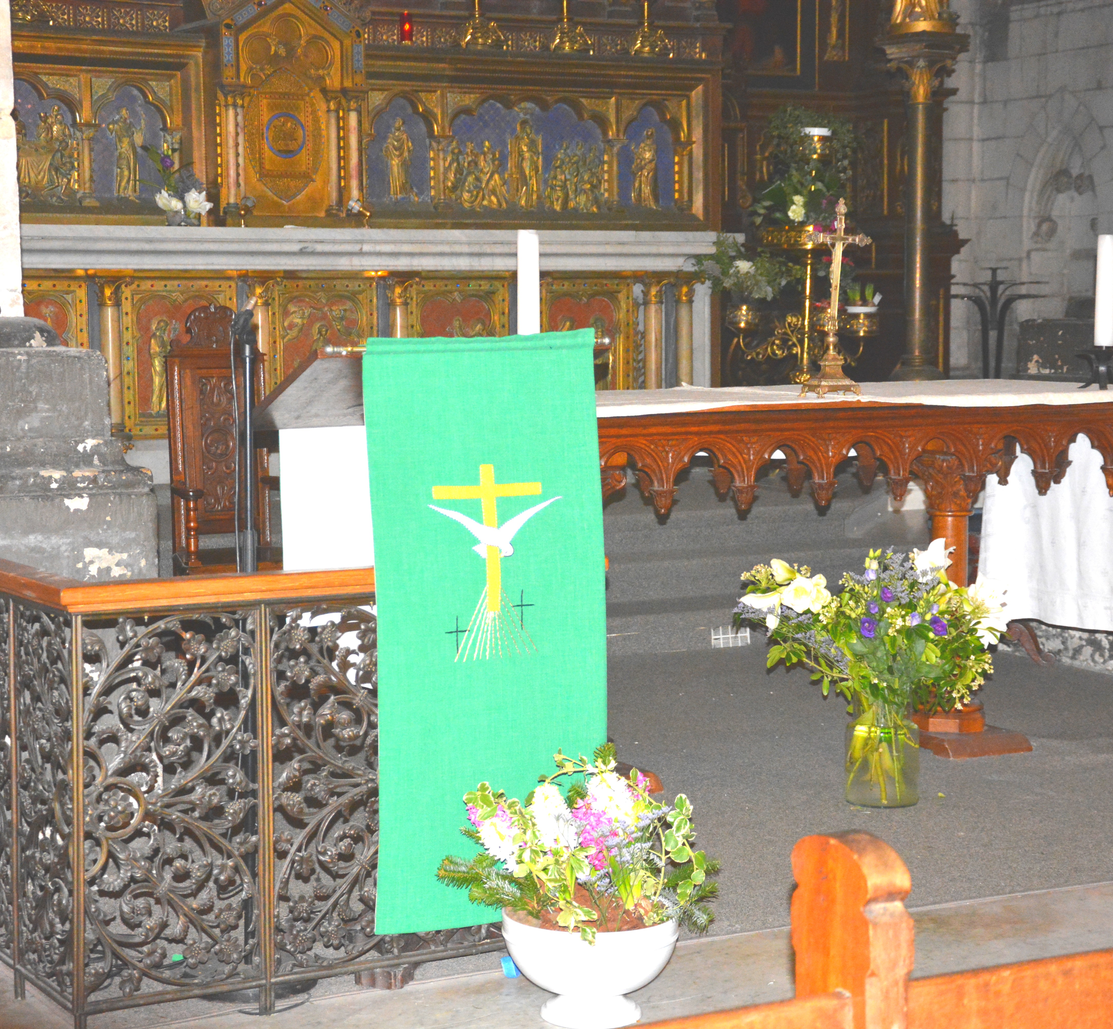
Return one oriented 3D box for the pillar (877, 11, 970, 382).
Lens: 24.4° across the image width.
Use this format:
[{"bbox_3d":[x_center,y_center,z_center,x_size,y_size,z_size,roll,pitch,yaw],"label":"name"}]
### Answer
[{"bbox_3d":[1.609,-1.389,11.348,0.310,1.659,0.310,-3,6,-29],"label":"pillar"}]

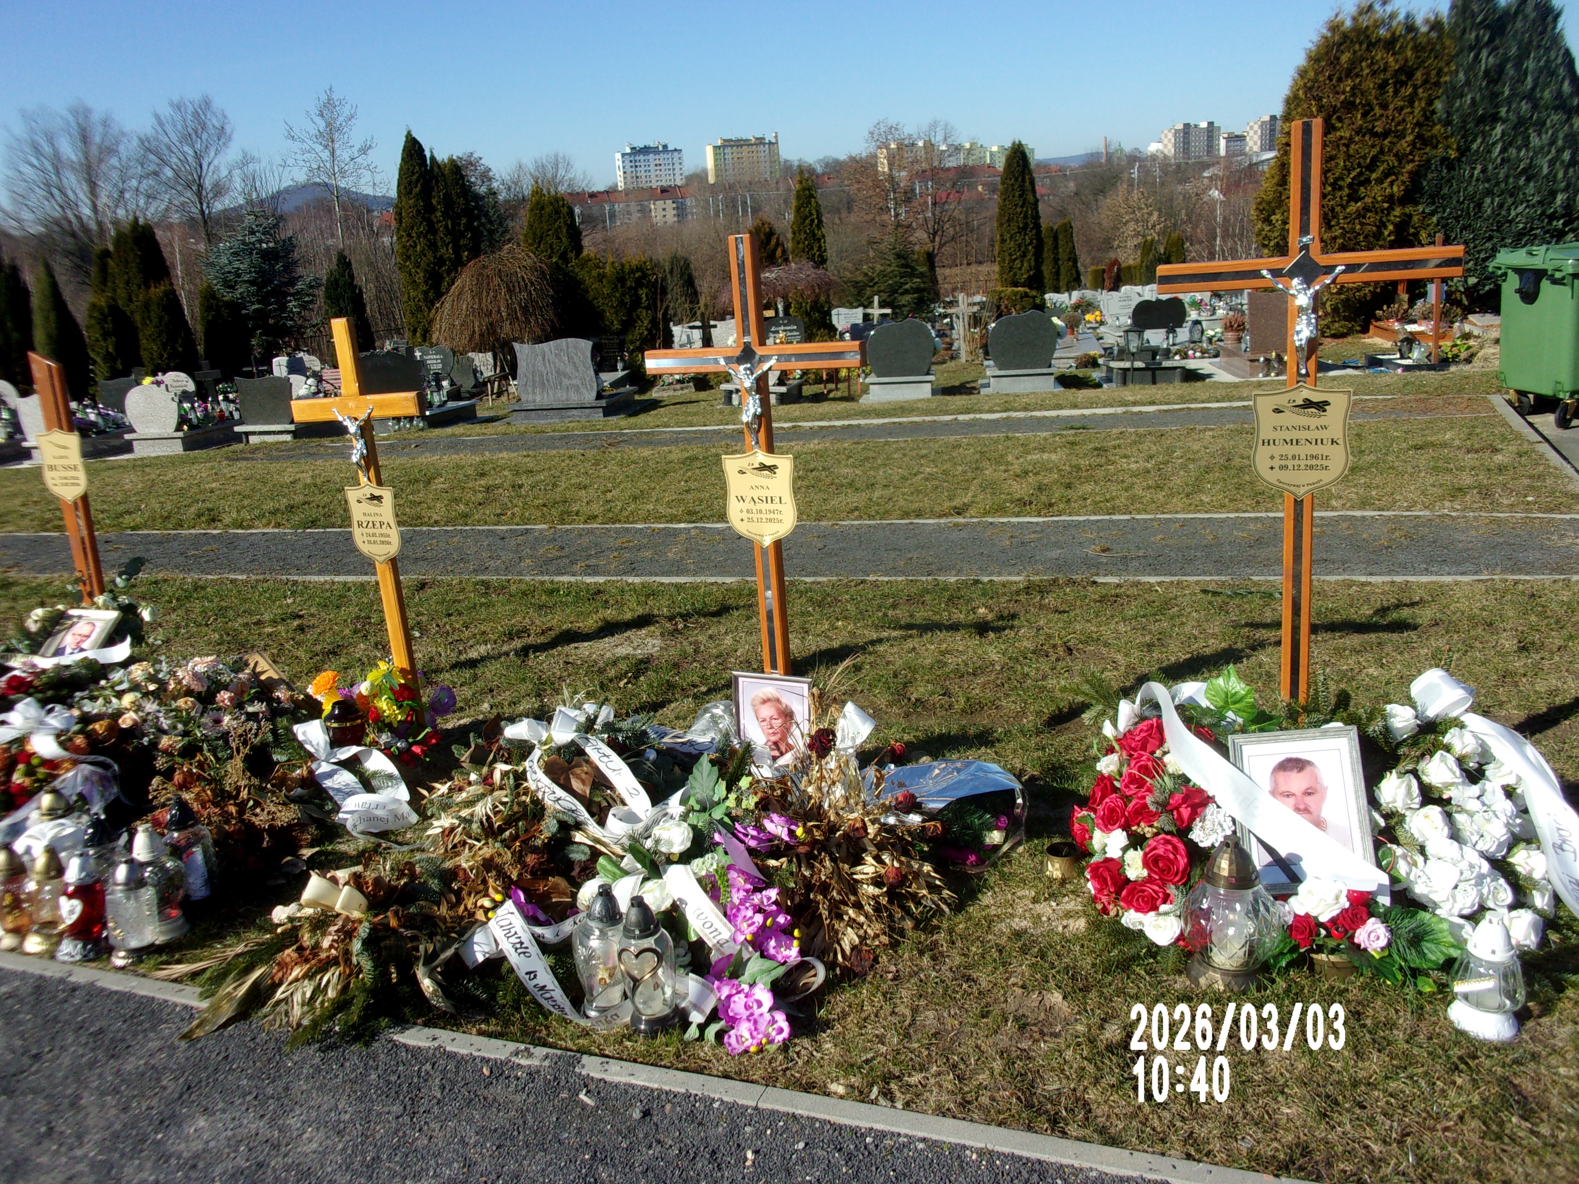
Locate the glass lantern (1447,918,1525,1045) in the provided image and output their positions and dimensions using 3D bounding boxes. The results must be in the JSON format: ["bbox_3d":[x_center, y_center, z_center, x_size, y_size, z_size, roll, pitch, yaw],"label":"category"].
[{"bbox_3d":[1.313,0.712,2.402,0.139,0.228,0.139,3,16,29],"label":"glass lantern"}]

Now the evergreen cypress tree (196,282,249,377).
[{"bbox_3d":[-10.697,-4.680,24.280,0.961,2.373,0.961,-10,15,-22],"label":"evergreen cypress tree"}]

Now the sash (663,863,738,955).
[{"bbox_3d":[-0.198,0.707,2.874,0.075,0.040,0.303,-25,45,-19],"label":"sash"}]

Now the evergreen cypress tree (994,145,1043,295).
[{"bbox_3d":[5.350,-8.323,29.467,1.110,3.952,1.110,-2,14,11],"label":"evergreen cypress tree"}]

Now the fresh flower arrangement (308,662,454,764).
[{"bbox_3d":[-1.585,0.471,4.950,0.550,0.320,0.420,-9,14,-18],"label":"fresh flower arrangement"}]

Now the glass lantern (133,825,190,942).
[{"bbox_3d":[-1.649,0.742,3.301,0.140,0.286,0.140,-12,16,-28],"label":"glass lantern"}]

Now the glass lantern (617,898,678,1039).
[{"bbox_3d":[-0.292,0.759,2.611,0.117,0.295,0.117,-4,15,5],"label":"glass lantern"}]

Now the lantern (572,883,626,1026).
[{"bbox_3d":[-0.394,0.755,2.668,0.113,0.295,0.113,-1,14,-12],"label":"lantern"}]

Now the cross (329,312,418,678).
[{"bbox_3d":[-1.396,-0.195,4.362,0.540,1.430,0.065,1,16,24],"label":"cross"}]

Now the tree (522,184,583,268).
[{"bbox_3d":[-4.839,-6.487,26.442,1.226,3.742,1.226,-7,14,-9],"label":"tree"}]

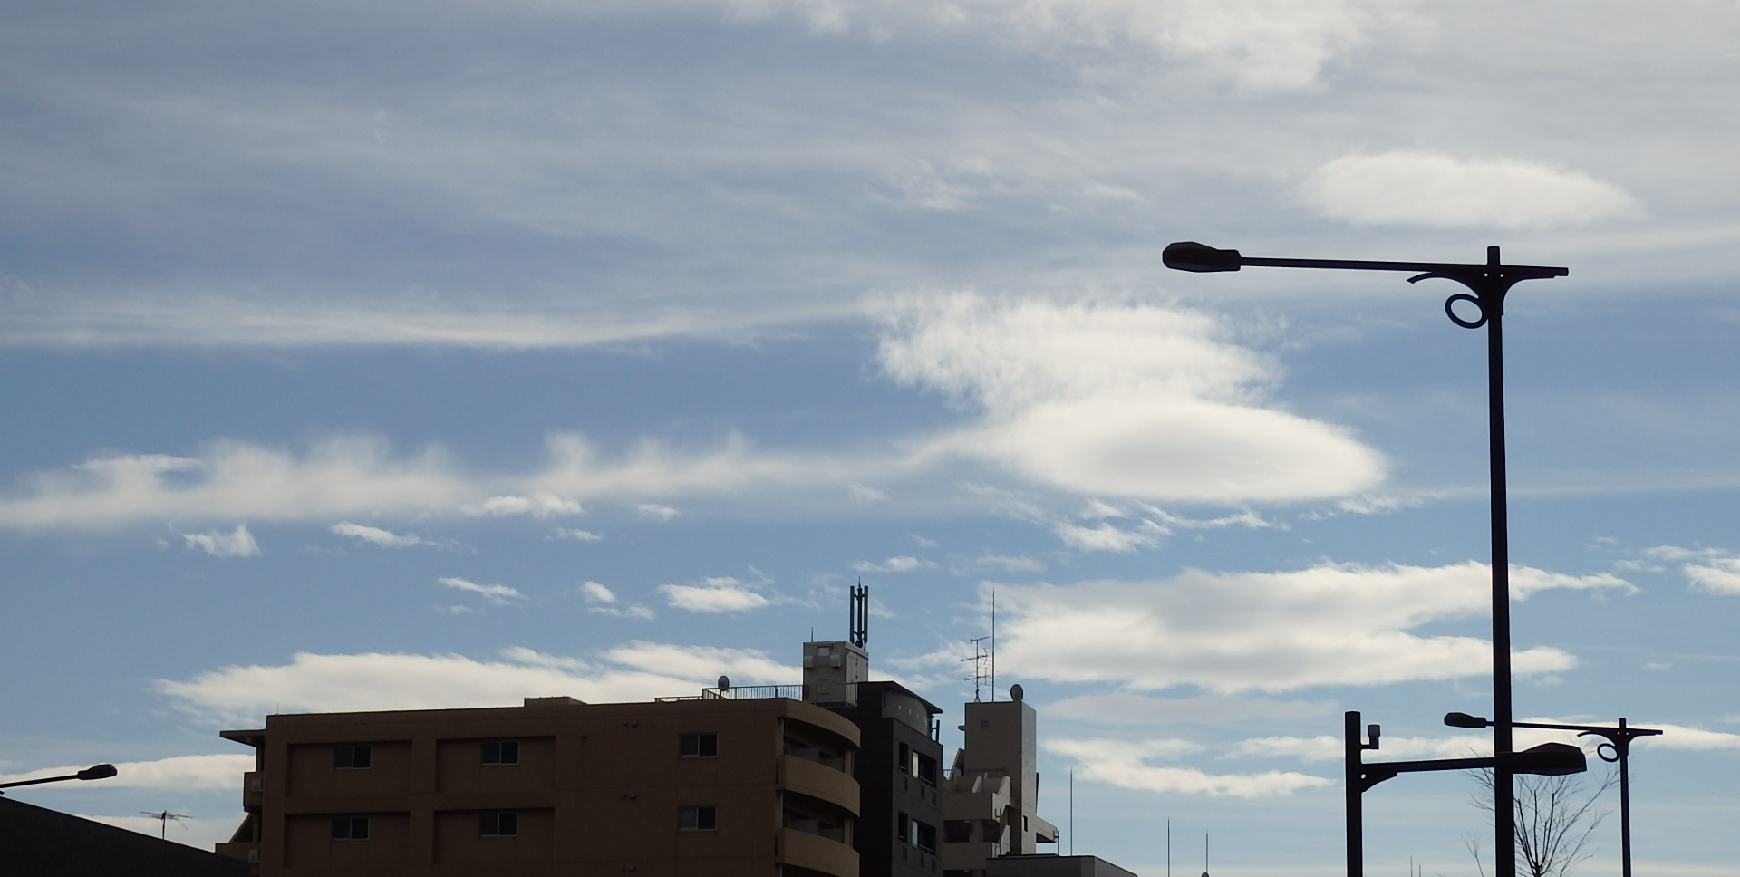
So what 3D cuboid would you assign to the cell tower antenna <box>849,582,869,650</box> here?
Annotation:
[{"bbox_3d":[-0.460,7.410,153.860,0.820,2.890,0.780,-2,-12,14],"label":"cell tower antenna"}]

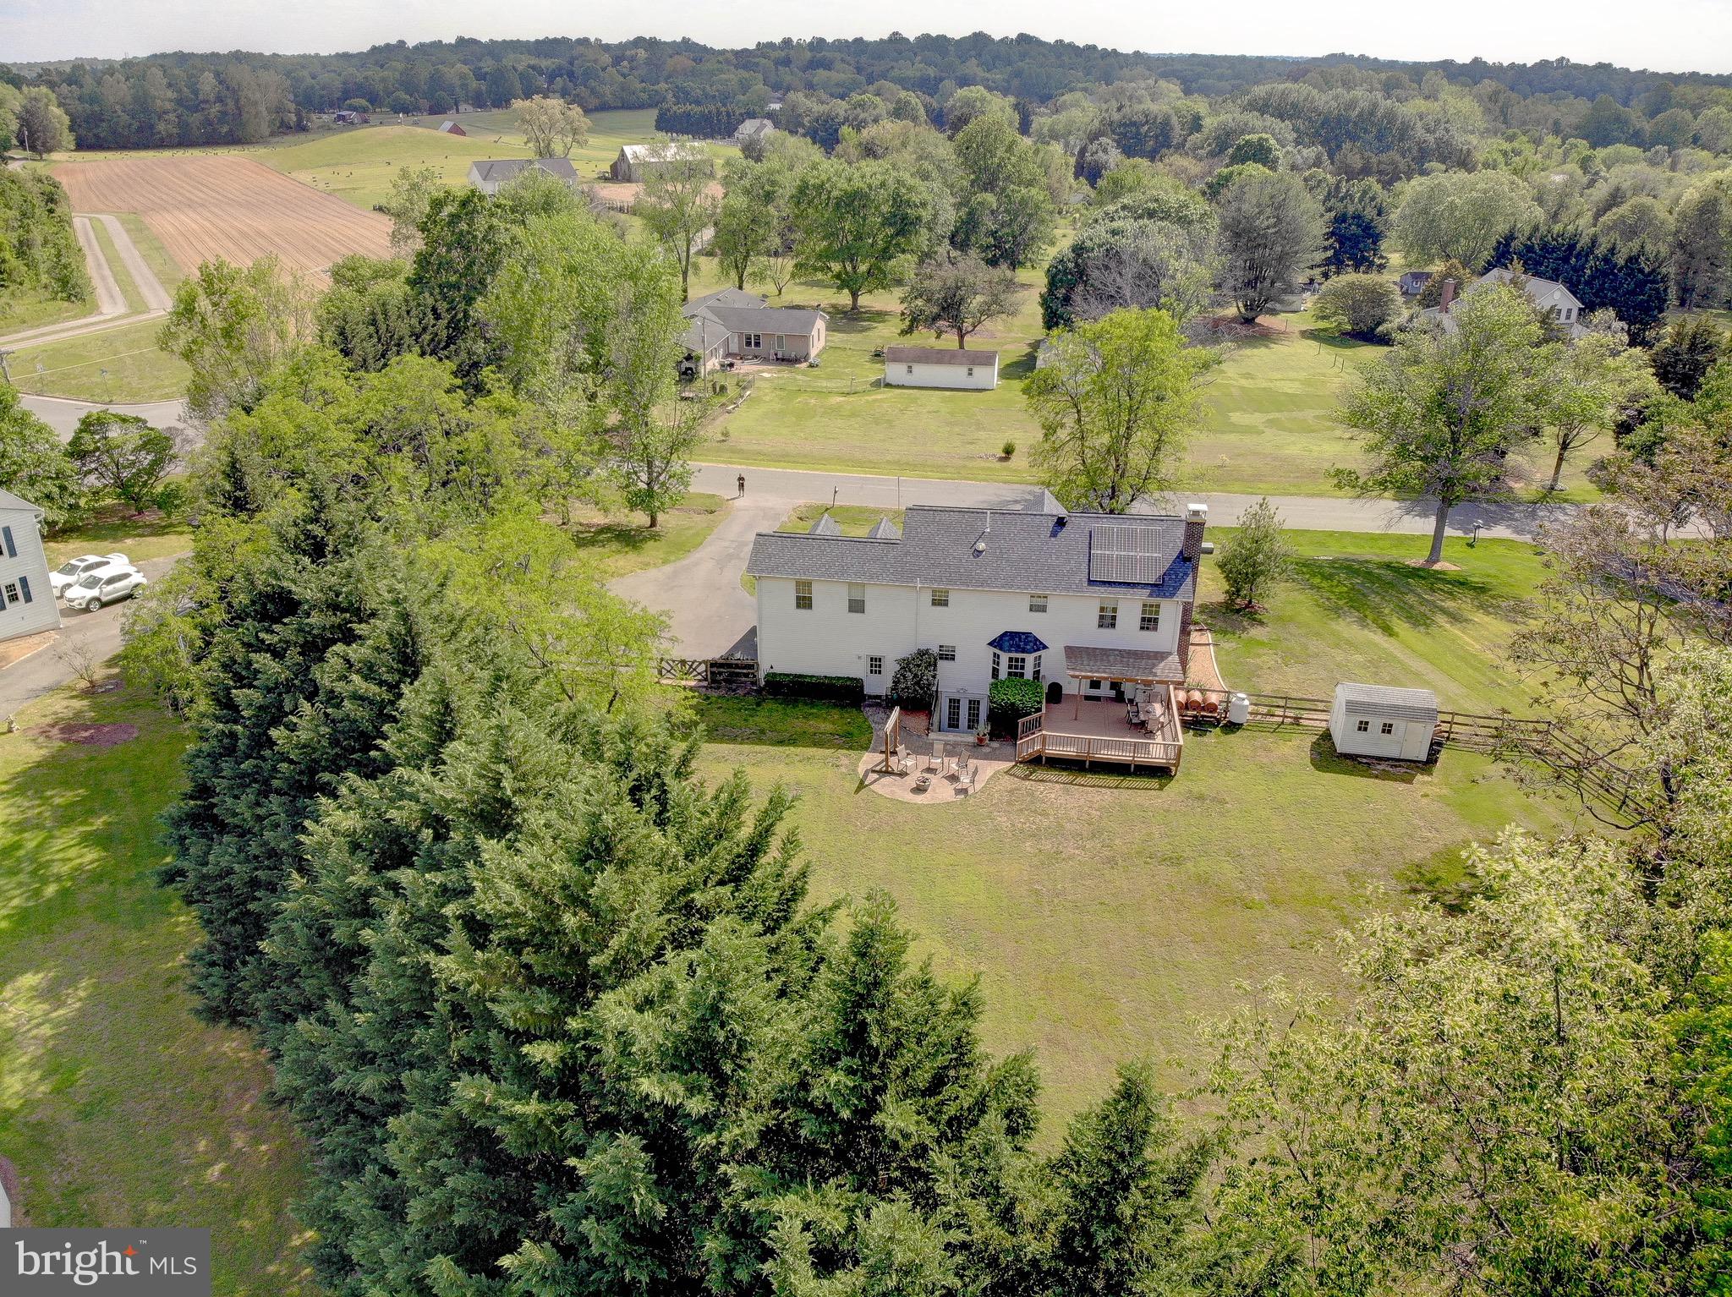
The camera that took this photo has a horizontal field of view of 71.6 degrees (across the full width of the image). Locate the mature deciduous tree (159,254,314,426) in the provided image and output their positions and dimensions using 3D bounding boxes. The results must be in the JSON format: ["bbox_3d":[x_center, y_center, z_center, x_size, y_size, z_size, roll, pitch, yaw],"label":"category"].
[{"bbox_3d":[-45.700,-21.380,87.700,11.190,14.150,11.190,0,26,0],"label":"mature deciduous tree"}]

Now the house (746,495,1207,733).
[{"bbox_3d":[5.030,-2.270,56.470,19.400,10.000,9.900,4,27,7],"label":"house"}]

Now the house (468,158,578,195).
[{"bbox_3d":[-63.180,-88.310,223.580,18.000,6.400,9.600,-13,29,-25],"label":"house"}]

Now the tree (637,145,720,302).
[{"bbox_3d":[-21.260,-48.030,136.370,9.330,17.140,9.330,0,26,0],"label":"tree"}]

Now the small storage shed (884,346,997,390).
[{"bbox_3d":[6.820,-25.160,106.500,9.900,3.250,4.000,3,27,6],"label":"small storage shed"}]

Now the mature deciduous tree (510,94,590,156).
[{"bbox_3d":[-90.810,-149.540,345.000,22.120,17.840,21.020,0,26,0],"label":"mature deciduous tree"}]

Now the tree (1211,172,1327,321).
[{"bbox_3d":[48.310,-48.480,144.390,13.280,17.550,12.620,0,26,0],"label":"tree"}]

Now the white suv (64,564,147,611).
[{"bbox_3d":[-44.020,-3.470,69.500,1.850,1.680,4.600,12,28,22],"label":"white suv"}]

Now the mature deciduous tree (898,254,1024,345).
[{"bbox_3d":[10.160,-37.180,129.190,13.210,9.930,12.550,0,26,0],"label":"mature deciduous tree"}]

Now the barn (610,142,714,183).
[{"bbox_3d":[-45.560,-108.780,266.160,21.000,8.100,9.600,-20,33,-35],"label":"barn"}]

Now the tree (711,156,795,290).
[{"bbox_3d":[-13.340,-50.800,144.020,9.700,15.330,9.700,0,26,0],"label":"tree"}]

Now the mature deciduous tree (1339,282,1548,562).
[{"bbox_3d":[33.890,-13.030,71.180,12.230,16.720,11.620,0,26,0],"label":"mature deciduous tree"}]

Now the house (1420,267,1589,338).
[{"bbox_3d":[68.500,-36.160,129.970,15.500,7.800,12.000,-3,26,-8],"label":"house"}]

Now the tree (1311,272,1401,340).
[{"bbox_3d":[56.380,-39.750,138.480,10.440,7.000,9.920,0,26,0],"label":"tree"}]

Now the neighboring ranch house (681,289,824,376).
[{"bbox_3d":[-13.290,-34.710,129.810,17.800,4.700,23.500,4,26,8],"label":"neighboring ranch house"}]

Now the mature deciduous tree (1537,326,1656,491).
[{"bbox_3d":[48.170,-15.830,79.980,8.250,11.070,8.250,0,26,0],"label":"mature deciduous tree"}]

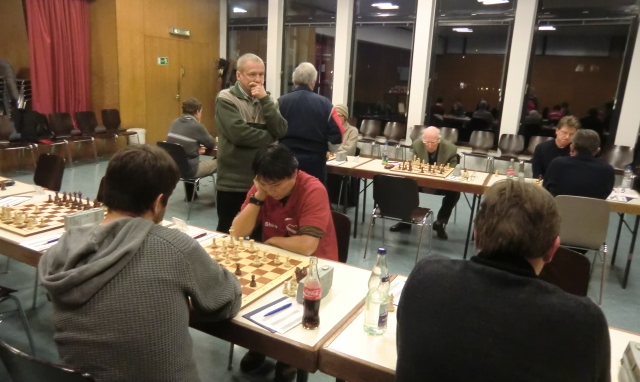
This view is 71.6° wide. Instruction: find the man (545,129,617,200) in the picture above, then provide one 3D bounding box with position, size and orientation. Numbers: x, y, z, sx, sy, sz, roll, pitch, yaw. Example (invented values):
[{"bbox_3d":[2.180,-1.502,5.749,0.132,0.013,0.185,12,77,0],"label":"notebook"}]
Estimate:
[{"bbox_3d":[1.965,0.147,3.606,0.530,1.290,0.760,8,14,19],"label":"man"}]

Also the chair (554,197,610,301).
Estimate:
[{"bbox_3d":[2.076,0.425,3.655,0.490,0.820,0.540,9,14,24],"label":"chair"}]

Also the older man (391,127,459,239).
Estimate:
[{"bbox_3d":[1.280,-0.140,5.189,0.570,1.170,0.780,9,14,24],"label":"older man"}]

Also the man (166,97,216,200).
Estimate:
[{"bbox_3d":[-1.451,-0.417,5.259,0.500,1.310,0.760,9,15,25],"label":"man"}]

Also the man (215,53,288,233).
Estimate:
[{"bbox_3d":[-0.497,-0.078,3.130,0.530,1.710,0.380,-4,15,-25],"label":"man"}]

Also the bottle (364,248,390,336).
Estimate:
[{"bbox_3d":[0.194,0.327,1.437,0.077,0.289,0.077,9,15,26],"label":"bottle"}]

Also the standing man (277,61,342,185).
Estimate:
[{"bbox_3d":[-0.115,-0.175,3.721,0.540,1.745,0.380,6,13,14],"label":"standing man"}]

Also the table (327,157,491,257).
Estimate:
[{"bbox_3d":[0.902,0.139,4.818,1.645,0.752,0.697,9,14,24],"label":"table"}]

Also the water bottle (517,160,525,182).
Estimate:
[{"bbox_3d":[1.911,-0.179,4.194,0.066,0.240,0.066,9,14,24],"label":"water bottle"}]

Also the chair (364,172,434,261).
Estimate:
[{"bbox_3d":[0.755,0.231,4.091,0.470,0.790,0.500,9,14,23],"label":"chair"}]

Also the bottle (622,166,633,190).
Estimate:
[{"bbox_3d":[2.941,-0.126,4.215,0.080,0.230,0.080,9,14,24],"label":"bottle"}]

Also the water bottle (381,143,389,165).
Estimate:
[{"bbox_3d":[0.710,-0.409,4.800,0.067,0.240,0.067,9,15,26],"label":"water bottle"}]

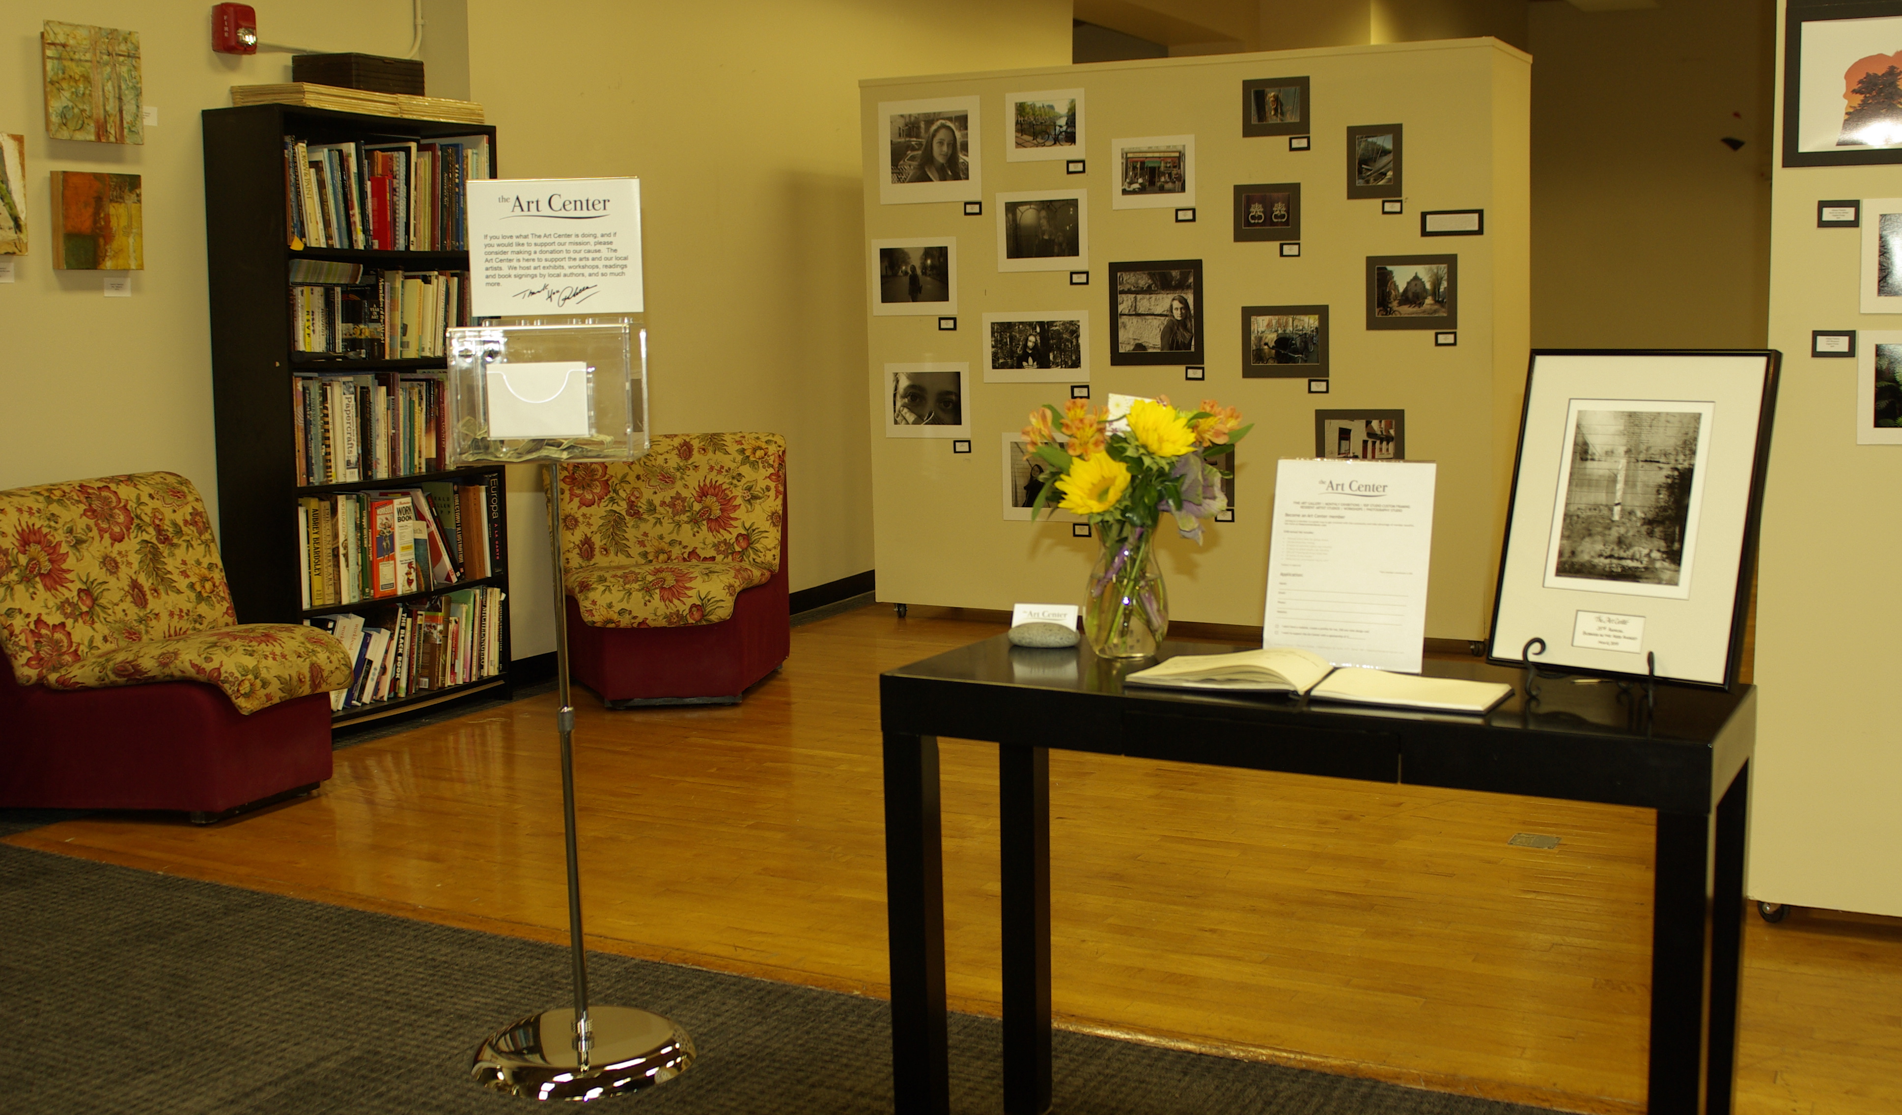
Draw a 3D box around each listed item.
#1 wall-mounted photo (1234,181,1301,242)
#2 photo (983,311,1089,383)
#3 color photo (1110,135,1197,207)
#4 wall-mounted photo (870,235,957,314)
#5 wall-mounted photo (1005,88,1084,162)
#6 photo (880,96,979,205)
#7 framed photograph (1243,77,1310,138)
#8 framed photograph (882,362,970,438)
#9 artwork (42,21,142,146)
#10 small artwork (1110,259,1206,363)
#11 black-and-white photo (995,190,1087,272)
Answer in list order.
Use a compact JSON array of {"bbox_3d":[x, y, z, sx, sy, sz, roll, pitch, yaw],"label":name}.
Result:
[{"bbox_3d":[1.118,-1.215,6.726,0.243,0.198,0.015,3,8,27],"label":"wall-mounted photo"},{"bbox_3d":[0.320,-0.793,7.198,0.437,0.264,0.015,3,8,27],"label":"photo"},{"bbox_3d":[0.752,-1.426,7.060,0.323,0.263,0.020,2,8,26],"label":"color photo"},{"bbox_3d":[-0.141,-1.089,7.390,0.369,0.293,0.015,3,8,27],"label":"wall-mounted photo"},{"bbox_3d":[0.351,-1.599,7.062,0.317,0.252,0.015,3,8,27],"label":"wall-mounted photo"},{"bbox_3d":[-0.084,-1.595,7.450,0.440,0.403,0.020,2,8,26],"label":"photo"},{"bbox_3d":[1.139,-1.574,6.662,0.241,0.198,0.015,3,8,27],"label":"framed photograph"},{"bbox_3d":[-0.095,-0.625,7.590,0.375,0.297,0.020,2,8,26],"label":"framed photograph"},{"bbox_3d":[-2.274,-1.248,5.030,0.035,0.305,0.298,3,8,28],"label":"artwork"},{"bbox_3d":[0.768,-0.918,7.130,0.368,0.389,0.020,2,8,26],"label":"small artwork"},{"bbox_3d":[0.346,-1.251,7.290,0.376,0.304,0.020,2,8,26],"label":"black-and-white photo"}]

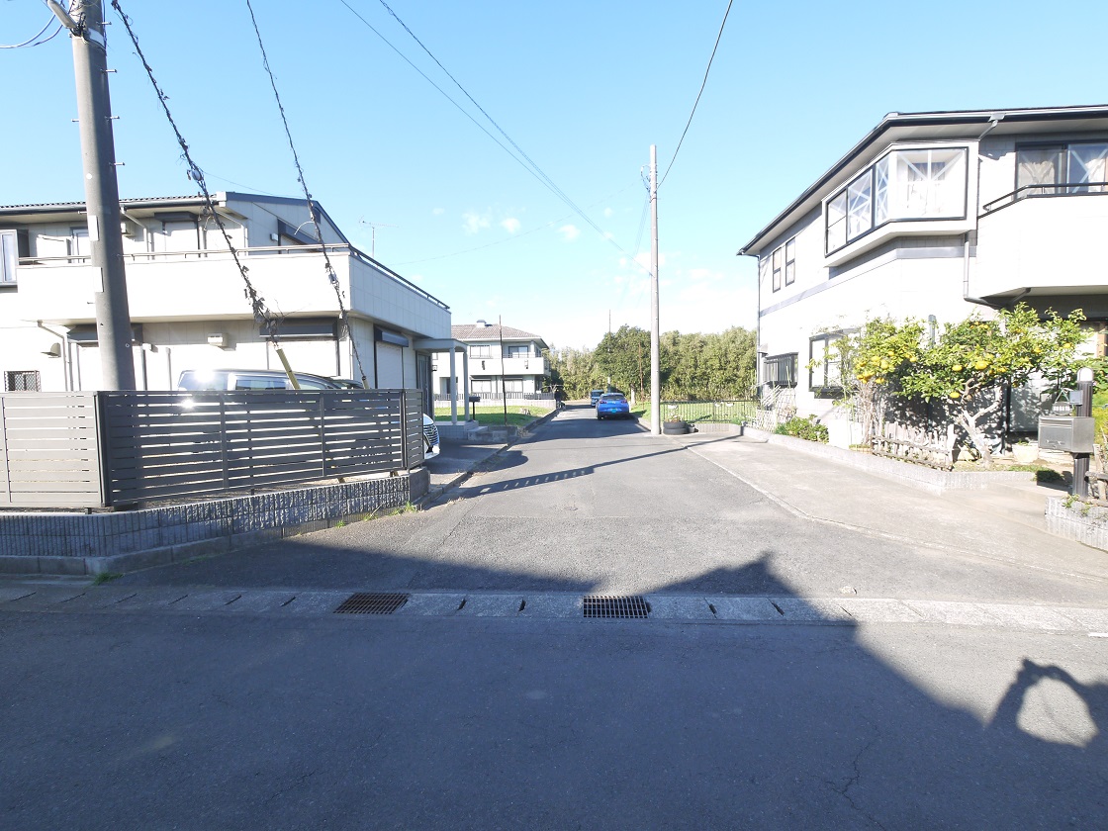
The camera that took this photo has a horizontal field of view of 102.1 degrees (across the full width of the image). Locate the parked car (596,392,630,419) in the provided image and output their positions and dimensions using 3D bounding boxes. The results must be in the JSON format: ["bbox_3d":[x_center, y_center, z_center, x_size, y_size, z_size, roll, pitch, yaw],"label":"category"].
[{"bbox_3d":[3.462,-0.616,26.822,1.770,1.550,4.280,0,3,4],"label":"parked car"}]

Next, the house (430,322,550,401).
[{"bbox_3d":[-6.662,-4.873,43.438,11.800,7.900,9.000,0,3,4],"label":"house"}]

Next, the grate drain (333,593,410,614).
[{"bbox_3d":[-1.471,1.550,3.658,0.480,0.050,0.360,-1,3,2],"label":"grate drain"}]

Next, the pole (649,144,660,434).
[{"bbox_3d":[3.561,-4.353,15.860,0.340,10.110,0.340,0,3,4],"label":"pole"}]

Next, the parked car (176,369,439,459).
[{"bbox_3d":[-4.678,0.085,9.156,4.920,1.930,1.850,0,3,4],"label":"parked car"}]

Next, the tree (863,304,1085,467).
[{"bbox_3d":[7.075,-0.518,7.549,2.900,2.720,2.600,0,3,4],"label":"tree"}]

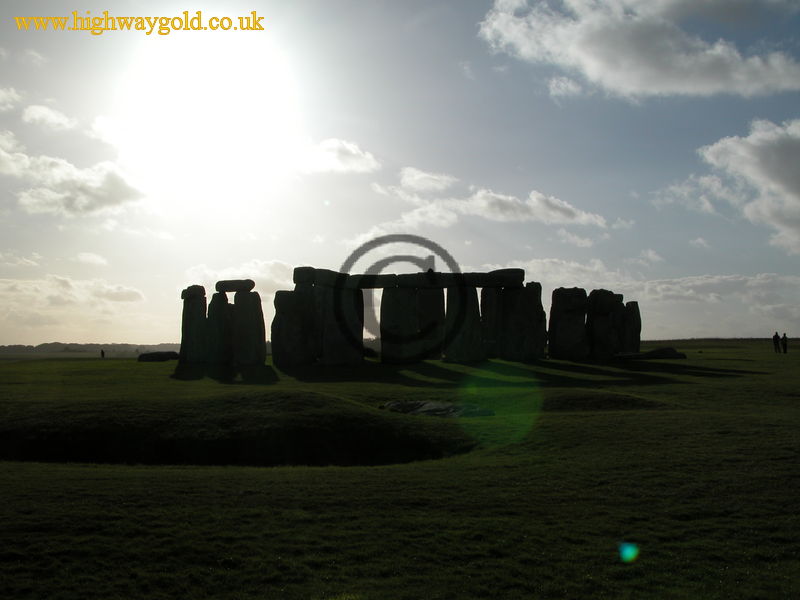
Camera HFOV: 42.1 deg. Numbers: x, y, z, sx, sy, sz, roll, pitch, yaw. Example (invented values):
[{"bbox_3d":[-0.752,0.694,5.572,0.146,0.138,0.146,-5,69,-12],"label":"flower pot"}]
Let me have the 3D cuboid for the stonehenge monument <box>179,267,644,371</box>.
[{"bbox_3d":[0.983,0.784,70.500,32.000,6.400,30.500,0,-2,0],"label":"stonehenge monument"}]

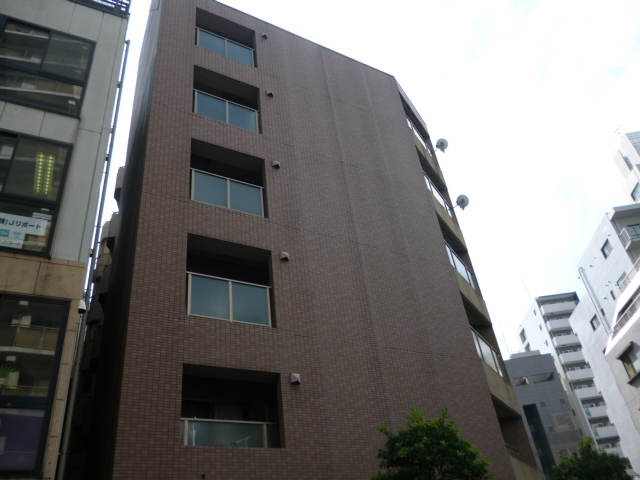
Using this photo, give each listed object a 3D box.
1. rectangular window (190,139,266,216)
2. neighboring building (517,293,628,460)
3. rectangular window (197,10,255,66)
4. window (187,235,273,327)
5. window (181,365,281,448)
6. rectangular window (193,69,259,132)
[{"bbox_3d":[-2.180,-1.412,12.358,1.900,1.922,0.200,13,-40,-27],"label":"rectangular window"},{"bbox_3d":[43.489,29.605,83.281,6.800,40.600,15.400,-8,-35,0],"label":"neighboring building"},{"bbox_3d":[-2.830,-6.009,15.604,1.900,1.887,0.200,13,-40,-27],"label":"rectangular window"},{"bbox_3d":[-1.855,0.887,10.735,1.900,1.906,0.200,13,-40,-27],"label":"window"},{"bbox_3d":[-1.555,3.004,9.241,1.900,1.393,0.200,13,-40,-27],"label":"window"},{"bbox_3d":[-2.506,-3.714,13.984,1.900,1.888,0.200,13,-40,-27],"label":"rectangular window"}]

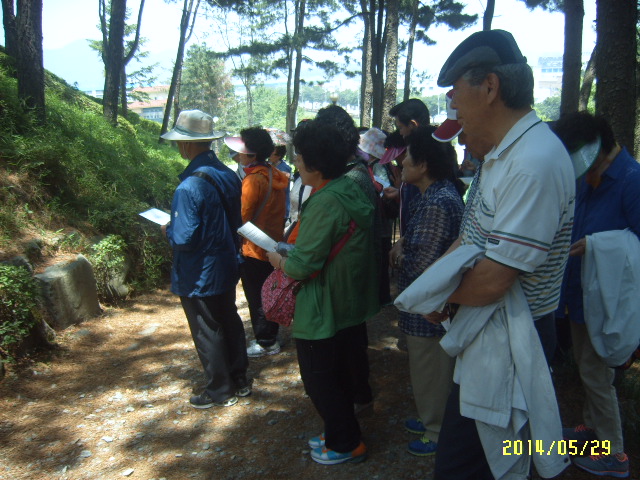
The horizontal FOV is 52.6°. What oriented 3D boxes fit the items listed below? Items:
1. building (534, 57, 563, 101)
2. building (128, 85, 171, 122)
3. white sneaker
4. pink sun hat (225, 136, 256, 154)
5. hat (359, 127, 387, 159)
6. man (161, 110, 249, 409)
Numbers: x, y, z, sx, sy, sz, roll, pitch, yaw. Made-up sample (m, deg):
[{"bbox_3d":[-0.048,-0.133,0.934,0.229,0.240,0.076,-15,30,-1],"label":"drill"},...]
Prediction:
[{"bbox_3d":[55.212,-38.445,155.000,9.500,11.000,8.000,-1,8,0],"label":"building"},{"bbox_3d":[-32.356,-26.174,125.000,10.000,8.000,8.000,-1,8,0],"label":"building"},{"bbox_3d":[-0.425,0.799,4.807,0.260,0.110,0.100,-3,8,-15],"label":"white sneaker"},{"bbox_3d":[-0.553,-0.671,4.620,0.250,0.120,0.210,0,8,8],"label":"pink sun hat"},{"bbox_3d":[0.393,-0.708,4.750,0.280,0.160,0.260,10,3,-11],"label":"hat"},{"bbox_3d":[-0.672,0.124,3.864,0.430,1.710,0.490,2,9,22],"label":"man"}]

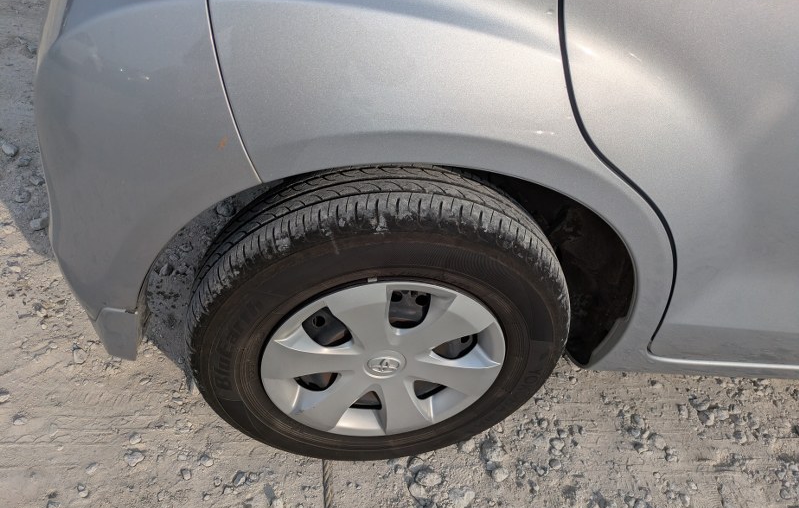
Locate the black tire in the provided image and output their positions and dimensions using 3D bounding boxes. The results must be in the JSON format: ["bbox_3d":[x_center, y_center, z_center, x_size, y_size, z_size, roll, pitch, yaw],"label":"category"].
[{"bbox_3d":[-0.029,0.125,0.939,0.585,0.580,0.170,3,41,-10],"label":"black tire"}]

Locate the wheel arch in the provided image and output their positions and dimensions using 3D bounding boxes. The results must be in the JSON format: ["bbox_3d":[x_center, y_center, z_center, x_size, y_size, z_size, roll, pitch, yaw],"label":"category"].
[{"bbox_3d":[0.015,0.021,0.838,0.780,0.440,0.160,3,41,-10],"label":"wheel arch"}]

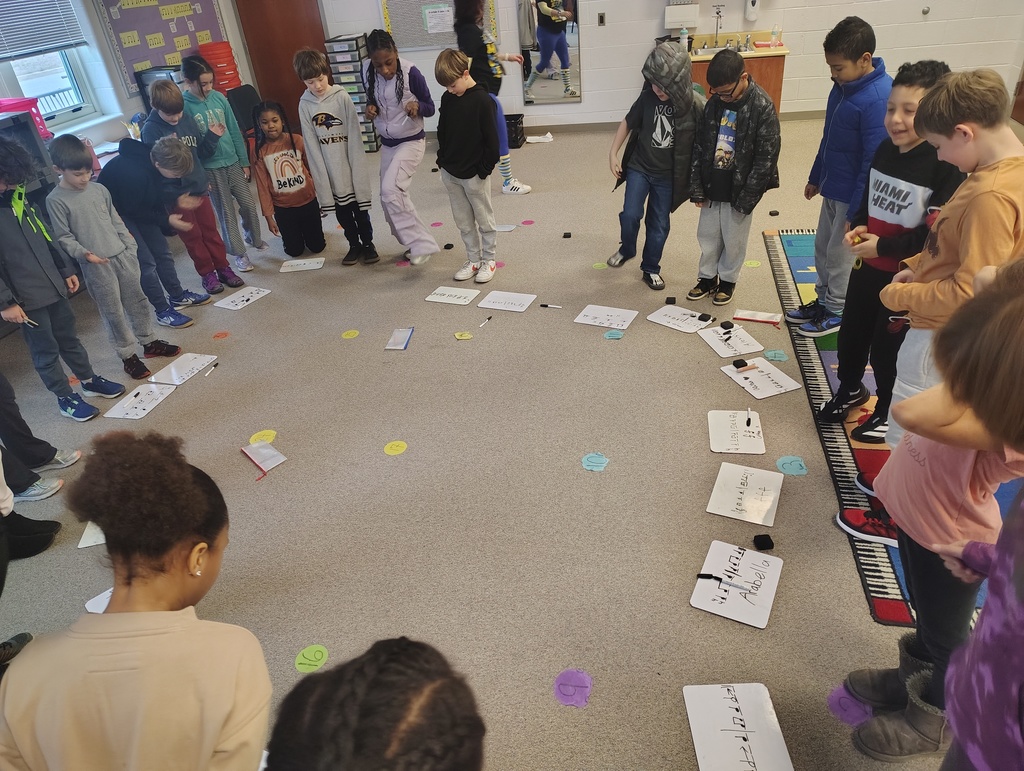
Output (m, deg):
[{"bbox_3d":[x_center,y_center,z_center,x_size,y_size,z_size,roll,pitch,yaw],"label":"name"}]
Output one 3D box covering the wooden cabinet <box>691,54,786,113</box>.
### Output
[{"bbox_3d":[2.064,-2.844,6.936,1.008,0.700,0.560,2,33,13],"label":"wooden cabinet"}]

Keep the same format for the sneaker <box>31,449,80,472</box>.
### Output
[{"bbox_3d":[-2.122,0.328,3.260,0.240,0.095,0.090,-11,33,-8],"label":"sneaker"}]

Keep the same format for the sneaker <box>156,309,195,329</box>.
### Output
[{"bbox_3d":[-2.109,-0.425,4.408,0.243,0.100,0.093,7,35,20],"label":"sneaker"}]

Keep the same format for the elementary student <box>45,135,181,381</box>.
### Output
[{"bbox_3d":[-2.115,-0.661,3.731,0.360,1.220,0.410,10,36,23],"label":"elementary student"}]

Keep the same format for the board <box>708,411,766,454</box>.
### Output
[{"bbox_3d":[0.959,0.196,3.048,0.224,0.004,0.304,1,33,11],"label":"board"}]

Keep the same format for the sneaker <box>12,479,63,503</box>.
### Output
[{"bbox_3d":[-2.101,0.437,3.087,0.240,0.095,0.090,-9,33,-4],"label":"sneaker"}]

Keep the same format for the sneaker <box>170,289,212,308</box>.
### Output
[{"bbox_3d":[-2.088,-0.583,4.654,0.240,0.100,0.092,-13,33,-11],"label":"sneaker"}]

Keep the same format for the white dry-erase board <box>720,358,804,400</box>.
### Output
[{"bbox_3d":[1.160,-0.040,3.320,0.229,0.008,0.305,-15,33,-13],"label":"white dry-erase board"}]

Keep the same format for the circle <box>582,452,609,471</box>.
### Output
[{"bbox_3d":[0.348,0.317,2.960,0.115,0.004,0.122,-6,33,0],"label":"circle"}]

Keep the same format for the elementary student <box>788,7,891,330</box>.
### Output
[{"bbox_3d":[1.550,-0.938,3.369,0.340,1.450,0.400,-9,33,-4],"label":"elementary student"}]

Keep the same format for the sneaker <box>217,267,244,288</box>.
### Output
[{"bbox_3d":[-1.934,-0.744,4.880,0.220,0.100,0.093,17,39,32],"label":"sneaker"}]

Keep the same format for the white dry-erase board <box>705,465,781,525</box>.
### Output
[{"bbox_3d":[0.882,0.401,2.671,0.229,0.008,0.305,10,36,24],"label":"white dry-erase board"}]

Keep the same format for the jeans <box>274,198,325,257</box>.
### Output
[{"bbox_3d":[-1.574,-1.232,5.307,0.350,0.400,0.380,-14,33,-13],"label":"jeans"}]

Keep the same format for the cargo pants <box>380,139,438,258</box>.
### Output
[{"bbox_3d":[-0.684,-1.251,4.778,0.350,0.780,0.330,-4,33,3],"label":"cargo pants"}]

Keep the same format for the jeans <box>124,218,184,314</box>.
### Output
[{"bbox_3d":[-2.188,-0.777,4.374,0.300,0.650,0.340,1,33,10],"label":"jeans"}]

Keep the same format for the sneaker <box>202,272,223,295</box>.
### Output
[{"bbox_3d":[-2.052,-0.700,4.831,0.093,0.100,0.220,-27,38,-30],"label":"sneaker"}]

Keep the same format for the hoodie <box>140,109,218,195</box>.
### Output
[{"bbox_3d":[-2.054,-1.465,4.454,0.330,0.530,0.430,22,42,36],"label":"hoodie"}]

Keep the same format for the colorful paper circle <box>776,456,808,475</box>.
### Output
[{"bbox_3d":[1.096,0.314,2.777,0.118,0.003,0.118,-6,32,0],"label":"colorful paper circle"}]

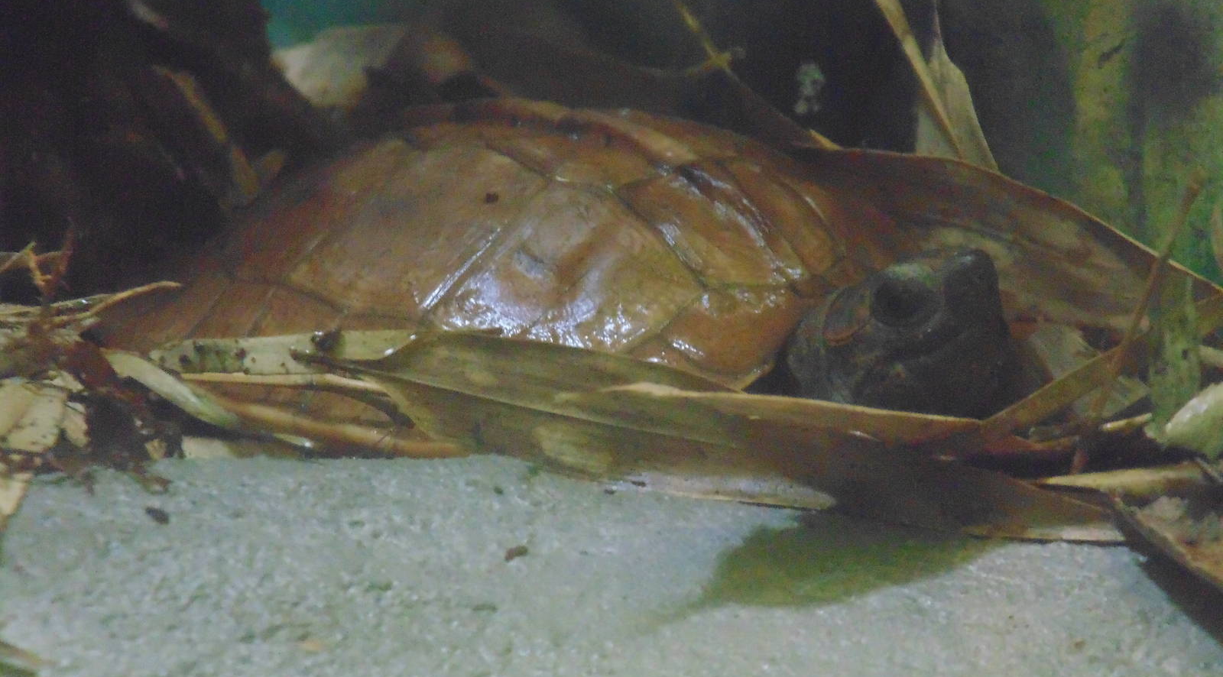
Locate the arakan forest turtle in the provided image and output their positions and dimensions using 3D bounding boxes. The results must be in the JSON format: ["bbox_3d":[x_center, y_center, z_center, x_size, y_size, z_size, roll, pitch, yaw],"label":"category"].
[{"bbox_3d":[-0.012,-0.017,3.394,0.276,0.092,0.165,3,12,34],"label":"arakan forest turtle"}]

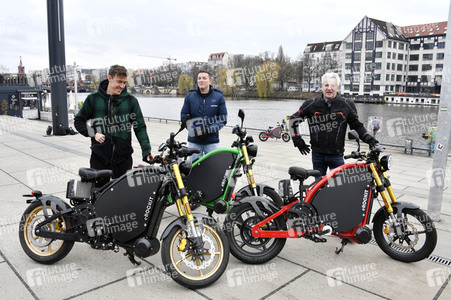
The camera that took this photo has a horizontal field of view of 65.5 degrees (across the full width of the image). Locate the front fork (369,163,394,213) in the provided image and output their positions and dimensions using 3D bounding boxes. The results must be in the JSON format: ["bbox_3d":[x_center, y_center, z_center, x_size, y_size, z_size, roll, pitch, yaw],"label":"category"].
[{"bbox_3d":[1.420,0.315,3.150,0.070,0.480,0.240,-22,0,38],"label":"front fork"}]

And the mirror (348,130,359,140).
[{"bbox_3d":[1.143,-0.131,3.130,0.120,0.090,0.045,-7,13,-37],"label":"mirror"}]

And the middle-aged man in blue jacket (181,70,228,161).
[{"bbox_3d":[-0.219,-0.018,4.164,0.550,1.800,0.350,-1,9,-1],"label":"middle-aged man in blue jacket"}]

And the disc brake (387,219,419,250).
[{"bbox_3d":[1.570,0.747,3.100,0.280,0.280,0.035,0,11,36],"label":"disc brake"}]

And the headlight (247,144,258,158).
[{"bbox_3d":[0.316,0.018,4.130,0.112,0.152,0.152,5,9,-10],"label":"headlight"}]

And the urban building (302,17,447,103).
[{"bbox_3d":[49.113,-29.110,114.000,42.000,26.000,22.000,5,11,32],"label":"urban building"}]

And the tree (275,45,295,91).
[{"bbox_3d":[25.250,-35.307,150.000,8.500,19.700,8.500,2,10,17],"label":"tree"}]

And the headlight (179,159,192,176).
[{"bbox_3d":[-0.351,0.157,3.100,0.108,0.152,0.152,6,8,-22],"label":"headlight"}]

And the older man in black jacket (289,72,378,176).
[{"bbox_3d":[1.116,0.063,3.719,0.870,1.740,0.480,2,9,14],"label":"older man in black jacket"}]

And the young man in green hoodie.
[{"bbox_3d":[-1.028,0.105,3.394,0.680,1.800,0.430,-3,9,-11],"label":"young man in green hoodie"}]

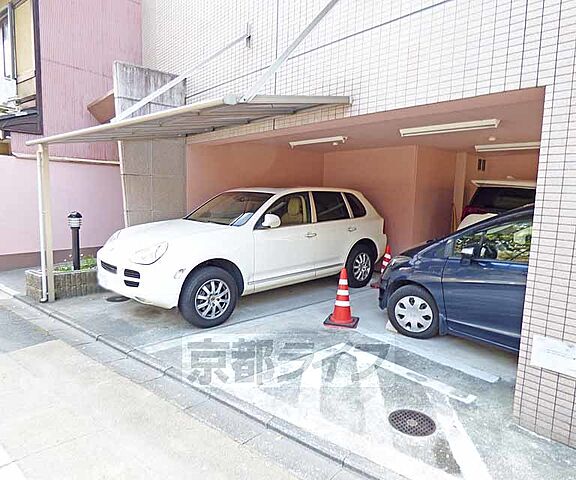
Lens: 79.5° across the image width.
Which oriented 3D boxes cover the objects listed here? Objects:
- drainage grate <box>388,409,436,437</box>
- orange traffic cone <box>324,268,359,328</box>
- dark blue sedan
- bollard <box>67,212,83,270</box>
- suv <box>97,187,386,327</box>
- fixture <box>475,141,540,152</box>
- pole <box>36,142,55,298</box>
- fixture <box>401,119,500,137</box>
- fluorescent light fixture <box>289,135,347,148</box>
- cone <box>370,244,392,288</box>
[{"bbox_3d":[0.875,1.293,2.438,0.315,0.020,0.315,2,7,0],"label":"drainage grate"},{"bbox_3d":[0.702,0.686,4.361,0.375,0.700,0.375,4,7,18],"label":"orange traffic cone"},{"bbox_3d":[2.851,0.366,3.497,4.000,1.550,1.700,7,9,44],"label":"dark blue sedan"},{"bbox_3d":[-3.248,0.020,5.301,0.210,0.900,0.210,-5,10,-45],"label":"bollard"},{"bbox_3d":[-0.382,-0.009,5.601,4.780,1.690,1.930,-6,11,-41],"label":"suv"},{"bbox_3d":[3.883,-1.592,5.900,0.200,0.090,1.240,-5,10,-45],"label":"fixture"},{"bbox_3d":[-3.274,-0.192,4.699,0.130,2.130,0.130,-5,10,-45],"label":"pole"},{"bbox_3d":[2.110,-1.506,4.647,0.200,0.090,1.240,-5,10,-45],"label":"fixture"},{"bbox_3d":[0.463,-1.723,6.001,0.130,0.100,1.240,-5,10,-45],"label":"fluorescent light fixture"},{"bbox_3d":[1.751,0.441,6.082,0.380,0.700,0.380,-5,10,-45],"label":"cone"}]

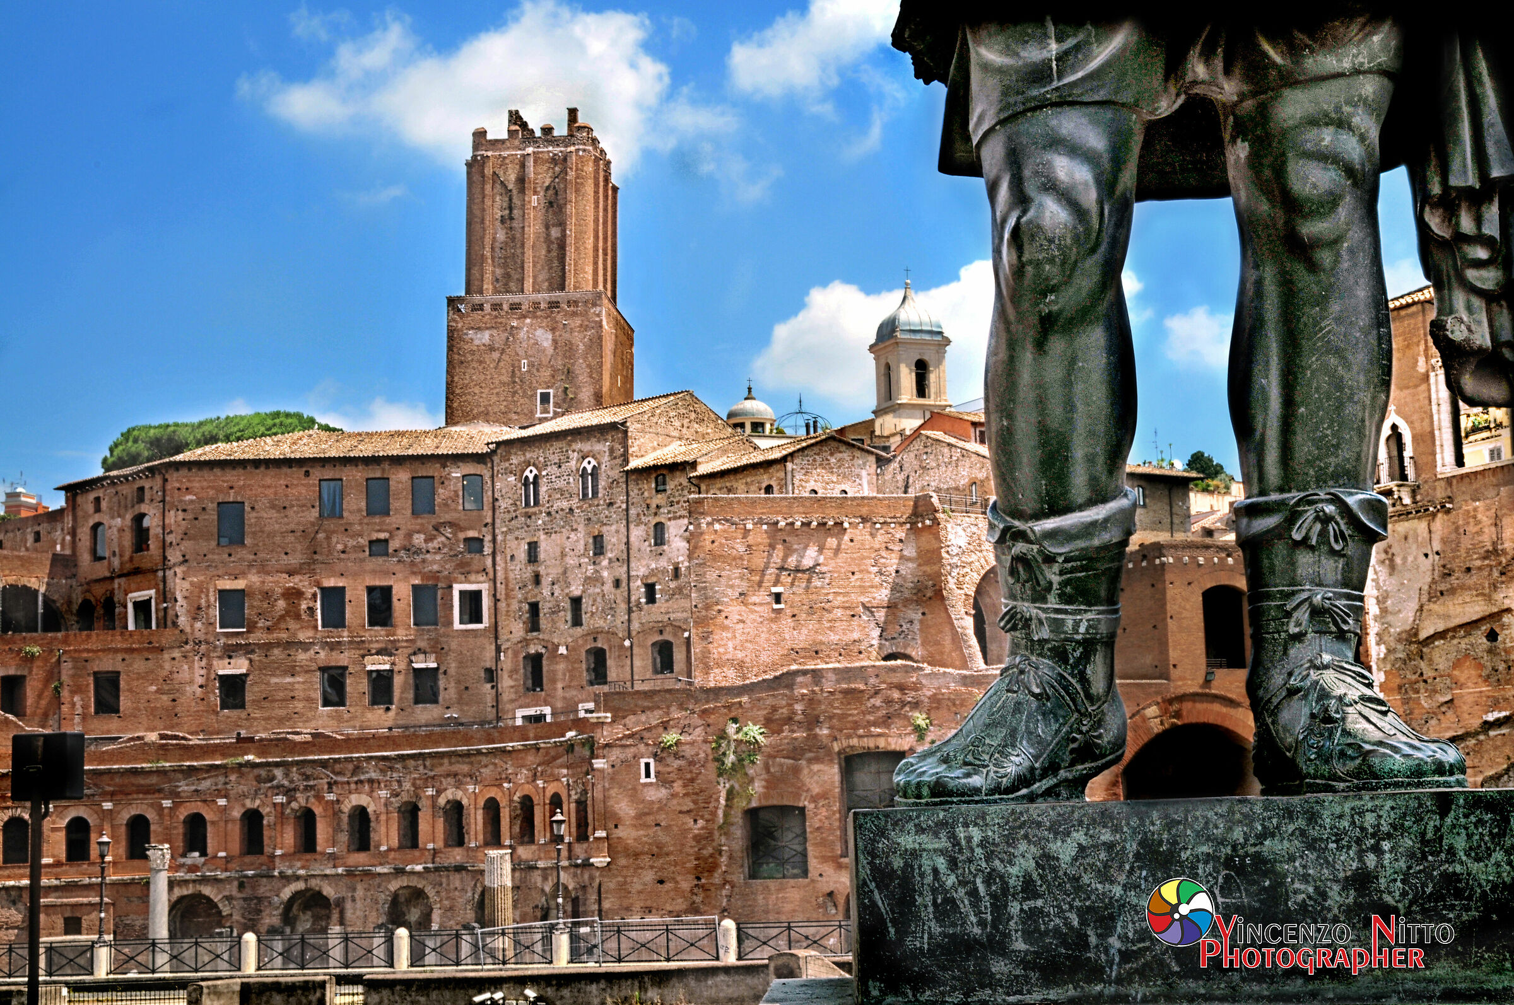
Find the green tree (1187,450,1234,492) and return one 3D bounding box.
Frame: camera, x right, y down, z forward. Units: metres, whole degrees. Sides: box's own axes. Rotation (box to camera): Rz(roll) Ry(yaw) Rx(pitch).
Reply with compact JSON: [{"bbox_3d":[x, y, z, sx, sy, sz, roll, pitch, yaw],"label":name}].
[{"bbox_3d":[46.159,-3.021,257.453,4.548,4.548,4.309,-2,-8,0],"label":"green tree"}]

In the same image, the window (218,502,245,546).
[{"bbox_3d":[-30.820,1.271,147.864,1.512,2.586,0.350,-2,-8,-3],"label":"window"}]

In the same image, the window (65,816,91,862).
[{"bbox_3d":[-32.665,16.195,121.260,1.250,2.150,0.400,0,-8,-14],"label":"window"}]

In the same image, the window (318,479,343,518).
[{"bbox_3d":[-22.211,-0.199,131.521,1.270,2.000,0.300,-2,-8,-4],"label":"window"}]

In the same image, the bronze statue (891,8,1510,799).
[{"bbox_3d":[0.465,-0.842,3.096,0.950,2.400,0.680,-2,-8,1],"label":"bronze statue"}]

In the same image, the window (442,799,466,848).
[{"bbox_3d":[-13.985,14.951,117.350,1.250,2.190,0.400,-8,-10,38],"label":"window"}]

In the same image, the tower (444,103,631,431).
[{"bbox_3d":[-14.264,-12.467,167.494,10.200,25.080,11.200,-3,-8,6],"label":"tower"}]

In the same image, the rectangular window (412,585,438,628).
[{"bbox_3d":[-17.279,5.395,131.069,1.390,2.220,0.300,-2,-8,-4],"label":"rectangular window"}]

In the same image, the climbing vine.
[{"bbox_3d":[-0.661,11.294,106.598,2.430,4.430,0.700,0,-8,-18],"label":"climbing vine"}]

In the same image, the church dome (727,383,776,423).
[{"bbox_3d":[-0.440,-8.205,208.121,4.050,3.020,4.050,-2,-8,0],"label":"church dome"}]

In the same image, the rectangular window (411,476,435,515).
[{"bbox_3d":[-17.195,-0.344,129.940,1.172,1.945,0.300,-1,-8,-6],"label":"rectangular window"}]

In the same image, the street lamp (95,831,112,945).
[{"bbox_3d":[-21.049,12.420,81.173,0.510,3.660,0.510,-2,-8,0],"label":"street lamp"}]

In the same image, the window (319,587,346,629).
[{"bbox_3d":[-21.666,5.419,128.640,1.275,2.095,0.300,-1,-8,-6],"label":"window"}]

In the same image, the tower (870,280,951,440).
[{"bbox_3d":[14.191,-12.940,231.682,5.533,14.661,5.533,1,-8,-23],"label":"tower"}]

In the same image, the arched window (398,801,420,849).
[{"bbox_3d":[-18.594,17.420,135.979,1.620,2.591,0.500,-7,-9,34],"label":"arched window"}]

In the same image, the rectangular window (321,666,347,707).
[{"bbox_3d":[-24.655,10.798,146.860,1.572,2.339,0.350,-2,-8,-3],"label":"rectangular window"}]

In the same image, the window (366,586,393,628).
[{"bbox_3d":[-19.293,5.369,128.899,1.280,2.099,0.300,-1,-8,-6],"label":"window"}]

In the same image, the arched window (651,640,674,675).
[{"bbox_3d":[-4.445,7.536,122.027,1.513,1.633,0.300,-10,-11,43],"label":"arched window"}]

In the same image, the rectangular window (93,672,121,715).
[{"bbox_3d":[-32.727,9.597,126.867,1.245,2.117,0.300,-1,-8,-6],"label":"rectangular window"}]

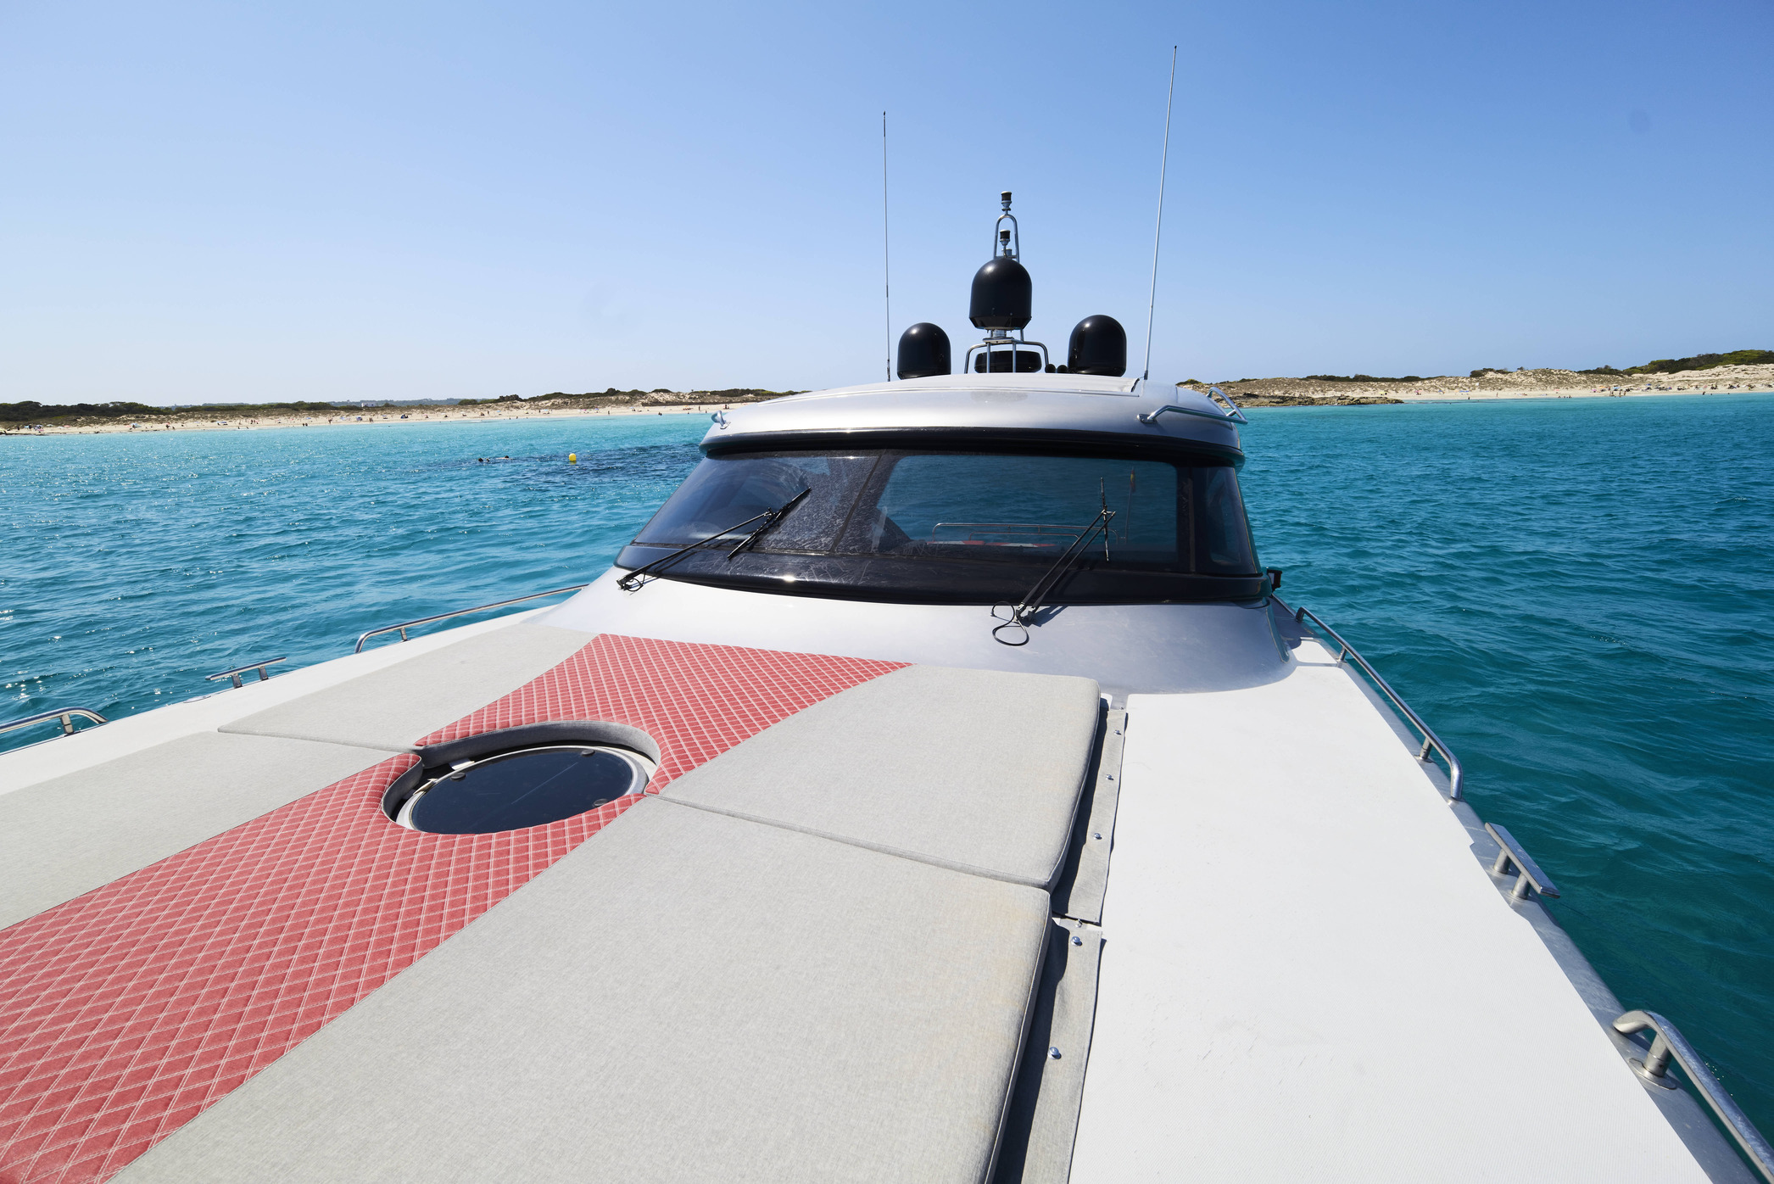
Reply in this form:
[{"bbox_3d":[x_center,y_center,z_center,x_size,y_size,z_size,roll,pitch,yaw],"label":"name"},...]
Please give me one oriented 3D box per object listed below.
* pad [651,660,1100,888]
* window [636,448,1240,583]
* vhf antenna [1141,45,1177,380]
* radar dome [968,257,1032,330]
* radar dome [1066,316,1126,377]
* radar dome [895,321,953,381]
[{"bbox_3d":[0.089,0.450,2.307,0.930,0.110,1.260,10,17,18],"label":"pad"},{"bbox_3d":[-0.097,-0.416,4.137,3.704,0.603,1.499,4,14,19],"label":"window"},{"bbox_3d":[2.312,-3.143,6.662,0.030,2.570,0.030,6,15,19],"label":"vhf antenna"},{"bbox_3d":[0.975,-2.559,6.776,0.537,0.566,0.537,4,14,19],"label":"radar dome"},{"bbox_3d":[1.870,-2.174,6.976,0.510,0.512,0.510,4,14,19],"label":"radar dome"},{"bbox_3d":[0.351,-2.286,7.501,0.510,0.512,0.510,0,13,0],"label":"radar dome"}]

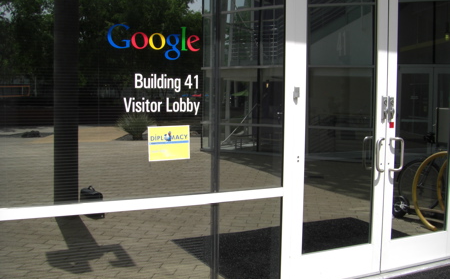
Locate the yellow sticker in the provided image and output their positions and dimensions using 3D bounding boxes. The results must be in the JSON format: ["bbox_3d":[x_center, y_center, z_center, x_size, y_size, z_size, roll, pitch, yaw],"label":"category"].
[{"bbox_3d":[-0.349,0.026,3.140,0.279,0.217,0.008,-1,4,-28],"label":"yellow sticker"}]

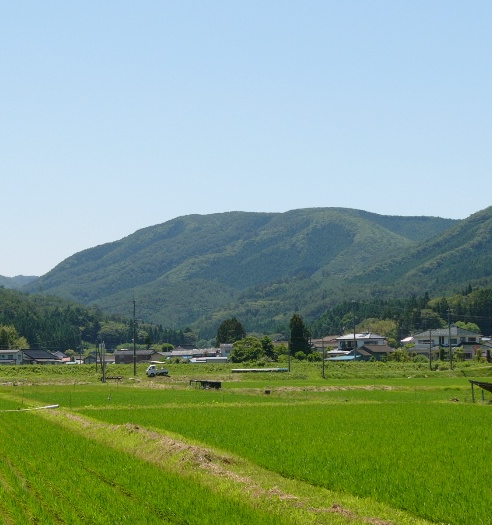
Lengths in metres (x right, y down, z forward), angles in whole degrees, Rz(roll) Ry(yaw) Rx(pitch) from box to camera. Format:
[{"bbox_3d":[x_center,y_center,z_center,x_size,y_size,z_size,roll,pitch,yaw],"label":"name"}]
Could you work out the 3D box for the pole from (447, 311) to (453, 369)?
[{"bbox_3d":[36.439,13.747,278.000,0.420,11.100,0.400,-3,-4,0],"label":"pole"}]

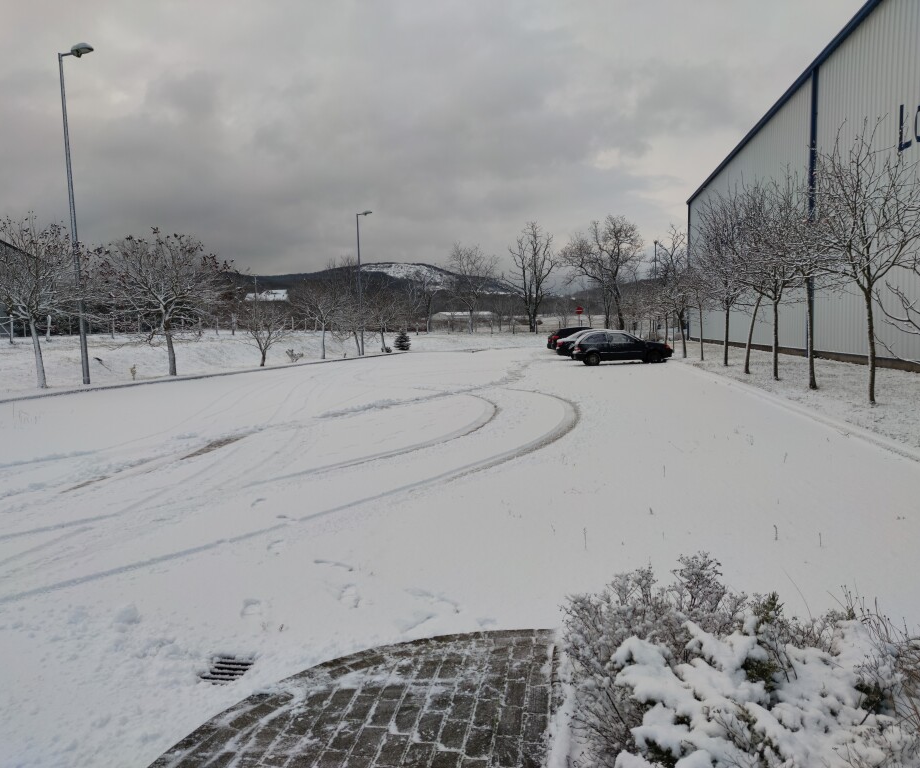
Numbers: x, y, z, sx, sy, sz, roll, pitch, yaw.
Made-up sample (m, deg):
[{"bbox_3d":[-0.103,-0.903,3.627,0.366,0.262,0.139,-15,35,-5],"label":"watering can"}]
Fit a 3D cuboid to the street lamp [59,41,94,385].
[{"bbox_3d":[-11.088,-4.913,21.286,1.200,9.888,0.300,-1,5,9],"label":"street lamp"}]

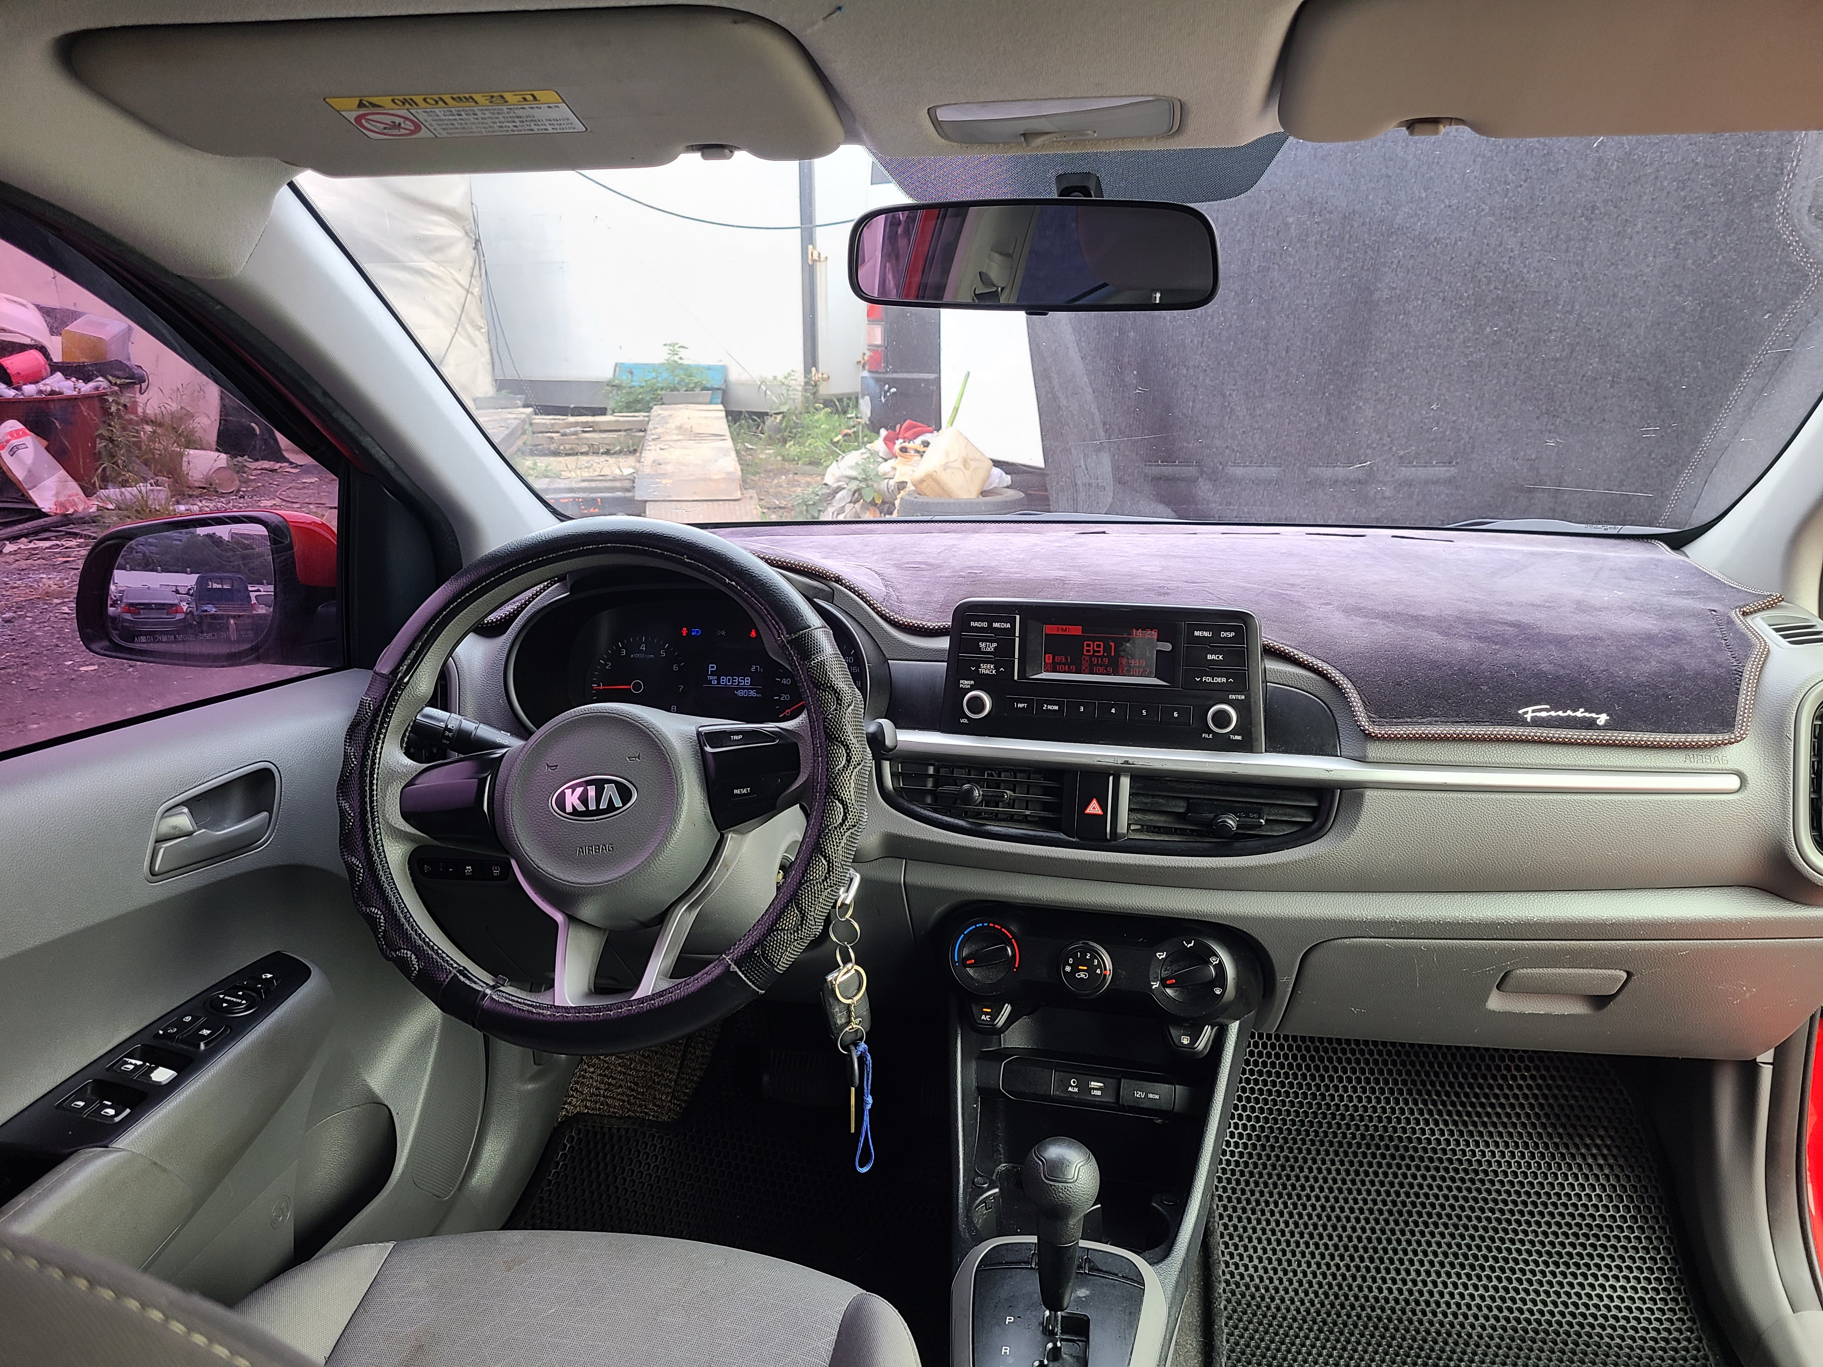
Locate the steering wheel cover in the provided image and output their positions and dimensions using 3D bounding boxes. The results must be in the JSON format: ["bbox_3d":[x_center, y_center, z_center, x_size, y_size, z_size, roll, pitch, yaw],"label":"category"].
[{"bbox_3d":[-0.221,0.065,0.974,0.386,0.386,0.048,1,-14,8],"label":"steering wheel cover"}]

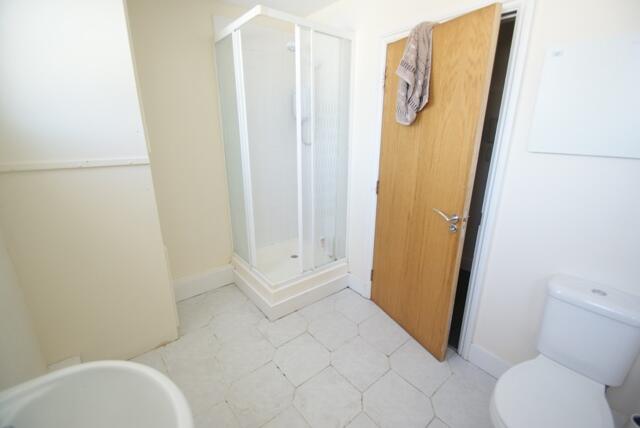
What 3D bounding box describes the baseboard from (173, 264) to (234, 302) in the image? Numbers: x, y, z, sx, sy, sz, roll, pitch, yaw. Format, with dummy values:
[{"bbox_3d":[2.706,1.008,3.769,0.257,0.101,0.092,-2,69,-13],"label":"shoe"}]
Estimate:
[{"bbox_3d":[-1.078,0.639,2.473,0.560,0.200,0.022,-13,21,-37],"label":"baseboard"}]

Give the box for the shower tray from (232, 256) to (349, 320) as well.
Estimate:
[{"bbox_3d":[-0.288,0.568,2.596,0.823,0.270,0.779,-13,21,-37],"label":"shower tray"}]

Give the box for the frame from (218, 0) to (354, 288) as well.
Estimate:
[{"bbox_3d":[-0.283,-0.477,2.309,0.788,1.852,0.744,-13,21,-37],"label":"frame"}]

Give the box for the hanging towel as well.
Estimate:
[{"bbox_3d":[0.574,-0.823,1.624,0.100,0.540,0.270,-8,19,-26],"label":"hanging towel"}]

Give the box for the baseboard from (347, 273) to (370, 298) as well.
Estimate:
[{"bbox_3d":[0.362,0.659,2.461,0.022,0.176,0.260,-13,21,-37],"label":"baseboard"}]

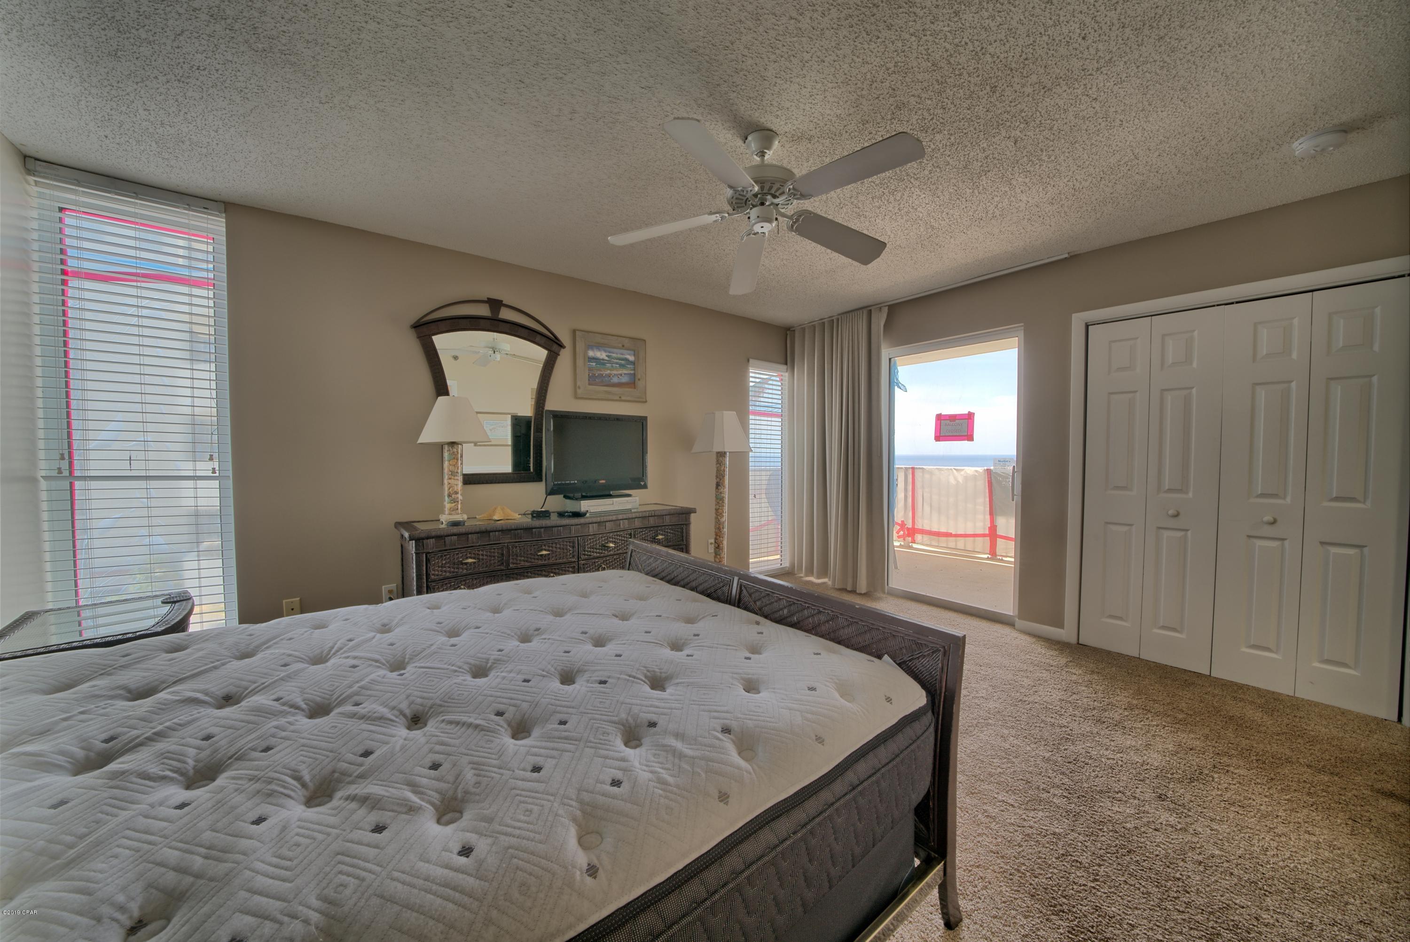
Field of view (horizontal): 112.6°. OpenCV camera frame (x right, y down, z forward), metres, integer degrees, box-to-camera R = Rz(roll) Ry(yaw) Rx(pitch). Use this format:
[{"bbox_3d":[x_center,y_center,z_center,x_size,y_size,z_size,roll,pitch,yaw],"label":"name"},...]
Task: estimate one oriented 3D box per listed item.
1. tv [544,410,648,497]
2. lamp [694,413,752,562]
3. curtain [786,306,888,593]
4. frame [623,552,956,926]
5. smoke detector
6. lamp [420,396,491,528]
[{"bbox_3d":[-0.702,-0.102,3.181,0.740,0.570,0.190,-2,3,-42],"label":"tv"},{"bbox_3d":[0.136,0.291,3.752,0.420,1.530,0.420,-1,2,-38],"label":"lamp"},{"bbox_3d":[1.128,-0.173,4.235,0.160,2.370,1.040,-1,2,-38],"label":"curtain"},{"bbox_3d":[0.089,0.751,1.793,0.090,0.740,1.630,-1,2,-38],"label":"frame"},{"bbox_3d":[2.421,-1.291,1.852,0.140,0.045,0.140,-1,2,-38],"label":"smoke detector"},{"bbox_3d":[-1.403,-0.057,2.617,0.360,0.720,0.360,-1,2,-38],"label":"lamp"}]

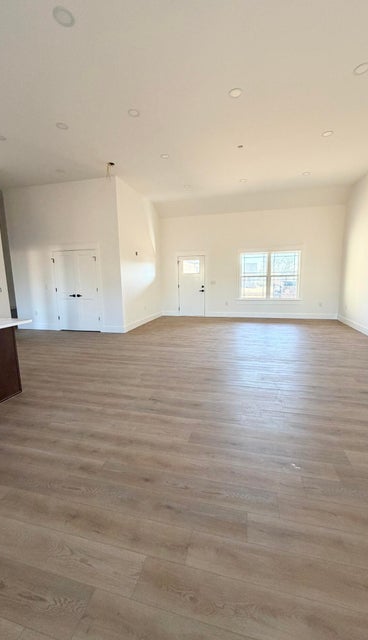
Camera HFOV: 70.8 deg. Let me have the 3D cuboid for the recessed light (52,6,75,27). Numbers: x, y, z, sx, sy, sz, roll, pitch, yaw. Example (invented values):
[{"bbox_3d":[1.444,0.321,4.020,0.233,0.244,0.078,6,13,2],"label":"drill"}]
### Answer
[{"bbox_3d":[-1.054,-2.671,2.279,0.178,0.030,0.178,-1,9,0],"label":"recessed light"}]

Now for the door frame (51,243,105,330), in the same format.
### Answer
[{"bbox_3d":[-2.728,-0.795,6.639,1.420,2.200,0.110,1,10,14],"label":"door frame"}]

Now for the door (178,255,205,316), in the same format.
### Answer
[{"bbox_3d":[0.281,-1.113,8.727,0.905,2.030,0.050,1,10,14],"label":"door"}]

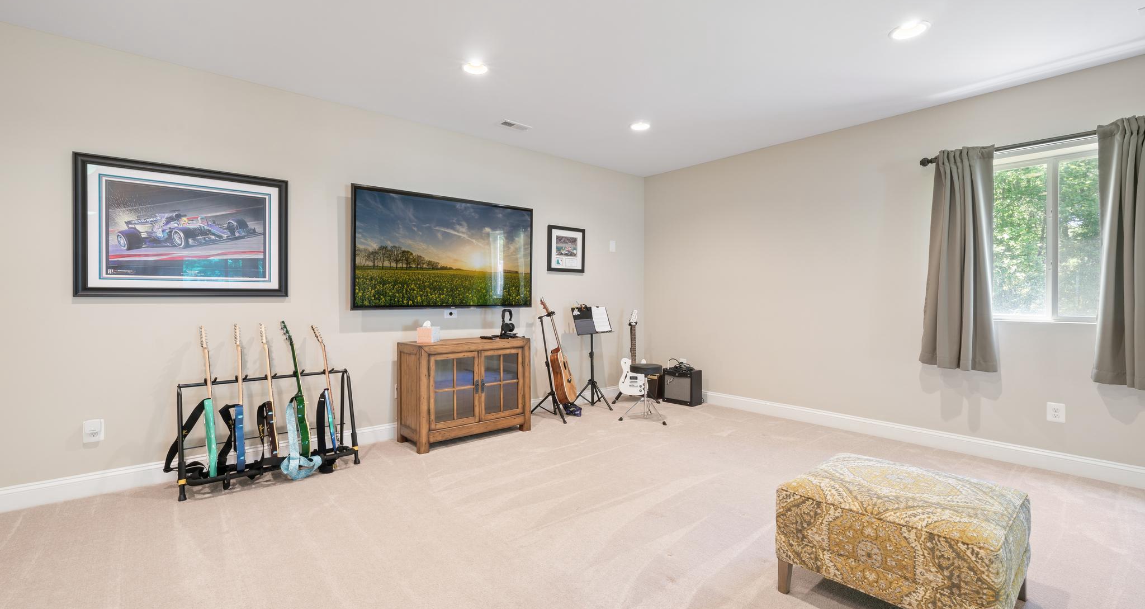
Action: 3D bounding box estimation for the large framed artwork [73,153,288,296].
[{"bbox_3d":[-2.521,-0.479,3.171,1.100,0.853,0.035,-1,1,-40],"label":"large framed artwork"}]

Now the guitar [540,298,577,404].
[{"bbox_3d":[-0.178,0.475,4.750,0.118,1.040,0.390,-15,-4,16],"label":"guitar"}]

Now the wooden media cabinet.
[{"bbox_3d":[-0.916,0.729,4.151,1.040,0.828,0.440,-1,1,-40],"label":"wooden media cabinet"}]

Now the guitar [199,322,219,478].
[{"bbox_3d":[-2.334,0.618,3.056,0.070,0.975,0.320,-5,-8,-34],"label":"guitar"}]

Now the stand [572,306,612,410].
[{"bbox_3d":[0.257,0.573,5.247,0.520,1.100,0.400,-1,1,-40],"label":"stand"}]

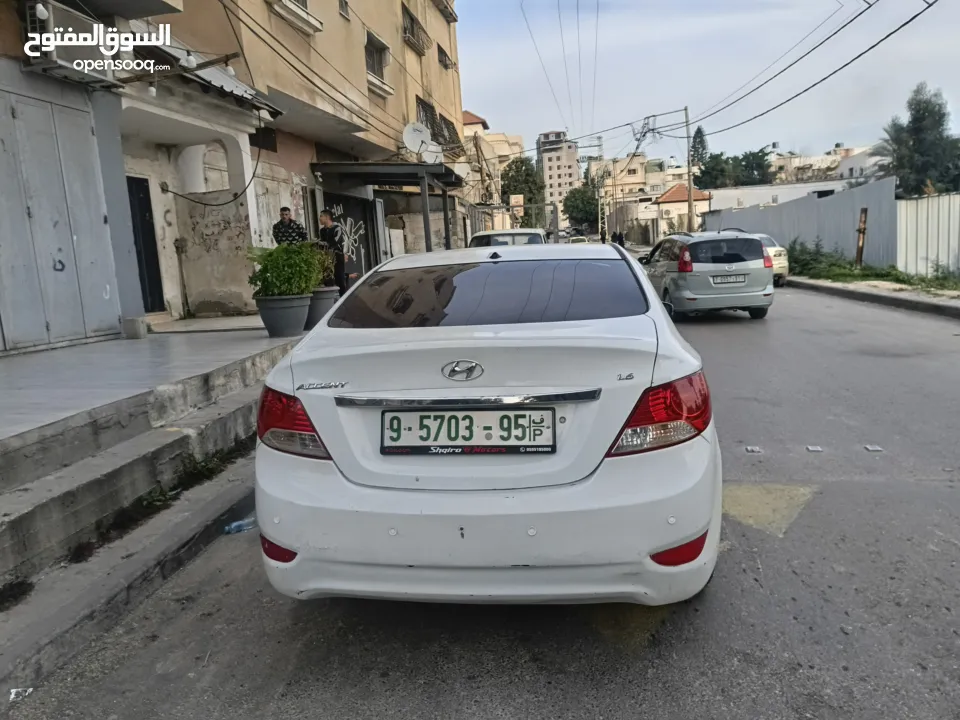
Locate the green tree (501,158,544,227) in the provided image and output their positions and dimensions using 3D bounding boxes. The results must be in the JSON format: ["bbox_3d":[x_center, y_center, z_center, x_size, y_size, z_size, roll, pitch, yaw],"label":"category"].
[{"bbox_3d":[3.320,-12.773,52.000,3.500,6.400,3.500,-4,8,0],"label":"green tree"}]

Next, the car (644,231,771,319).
[{"bbox_3d":[4.400,-1.760,13.480,1.760,1.640,4.500,-3,9,5],"label":"car"}]

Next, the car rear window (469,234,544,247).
[{"bbox_3d":[0.504,-2.062,12.200,1.400,0.500,0.150,-2,8,8],"label":"car rear window"}]

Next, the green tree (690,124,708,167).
[{"bbox_3d":[28.159,-23.561,85.000,2.700,12.500,2.700,-4,8,0],"label":"green tree"}]

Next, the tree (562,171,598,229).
[{"bbox_3d":[12.200,-19.050,80.000,4.400,7.200,4.400,-4,8,0],"label":"tree"}]

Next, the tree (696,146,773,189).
[{"bbox_3d":[28.790,-20.113,75.000,8.500,7.800,6.500,-4,8,0],"label":"tree"}]

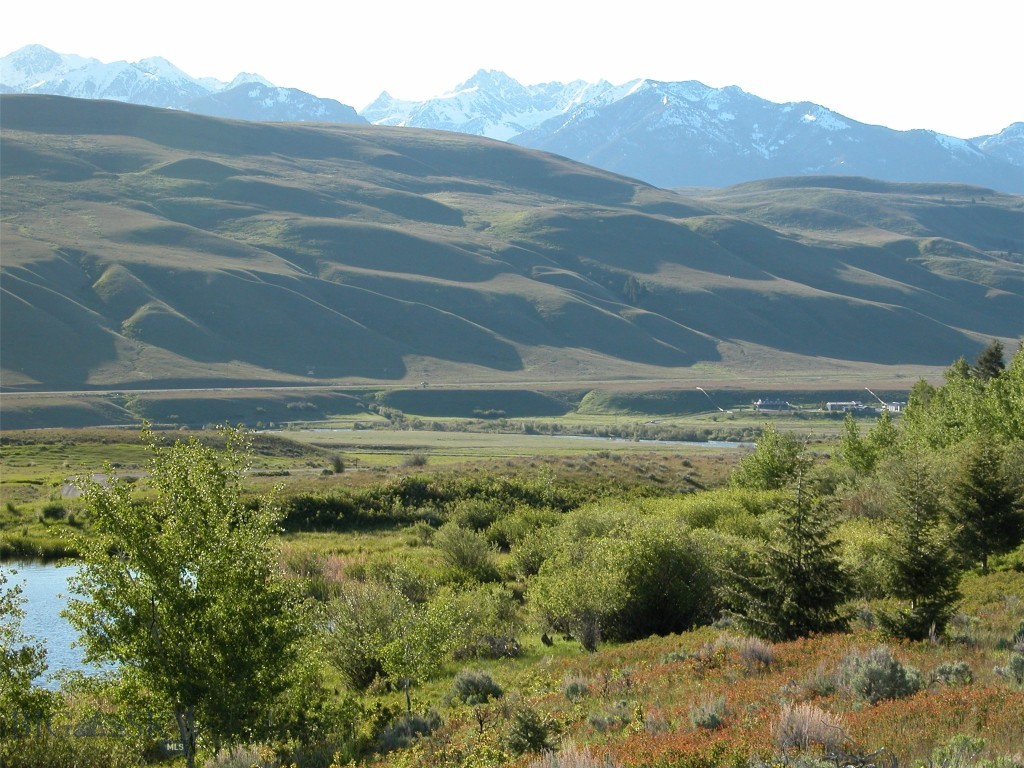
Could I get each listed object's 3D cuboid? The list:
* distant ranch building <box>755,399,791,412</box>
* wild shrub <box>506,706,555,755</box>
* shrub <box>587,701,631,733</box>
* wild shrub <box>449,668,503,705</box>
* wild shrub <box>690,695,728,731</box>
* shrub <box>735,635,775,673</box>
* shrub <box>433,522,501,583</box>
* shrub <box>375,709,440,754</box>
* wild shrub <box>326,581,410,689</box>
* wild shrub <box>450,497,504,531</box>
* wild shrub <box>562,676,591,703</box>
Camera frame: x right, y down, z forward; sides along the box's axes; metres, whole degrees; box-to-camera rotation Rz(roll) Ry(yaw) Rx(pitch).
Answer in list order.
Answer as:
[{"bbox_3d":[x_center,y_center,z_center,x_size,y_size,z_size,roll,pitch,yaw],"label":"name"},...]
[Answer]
[{"bbox_3d":[144.756,11.669,1200.000,20.005,7.224,12.000,0,1,0],"label":"distant ranch building"},{"bbox_3d":[0.373,6.980,43.500,0.967,0.967,0.890,0,1,0],"label":"wild shrub"},{"bbox_3d":[2.056,7.093,46.000,0.937,0.660,0.862,0,1,0],"label":"shrub"},{"bbox_3d":[-0.845,7.016,50.000,1.250,0.810,1.150,0,1,0],"label":"wild shrub"},{"bbox_3d":[2.987,5.020,33.000,0.581,0.550,0.563,0,1,0],"label":"wild shrub"},{"bbox_3d":[5.952,6.627,53.000,0.982,0.908,0.903,0,1,0],"label":"shrub"},{"bbox_3d":[-1.812,6.750,86.000,2.708,2.469,2.627,0,1,0],"label":"shrub"},{"bbox_3d":[-1.534,5.164,32.000,1.008,0.652,0.856,0,1,0],"label":"shrub"},{"bbox_3d":[-3.747,6.522,56.000,2.126,2.853,1.956,0,1,0],"label":"wild shrub"},{"bbox_3d":[-1.646,6.320,103.000,2.576,1.908,2.498,0,1,0],"label":"wild shrub"},{"bbox_3d":[1.493,7.085,50.000,0.648,0.625,0.596,0,1,0],"label":"wild shrub"}]

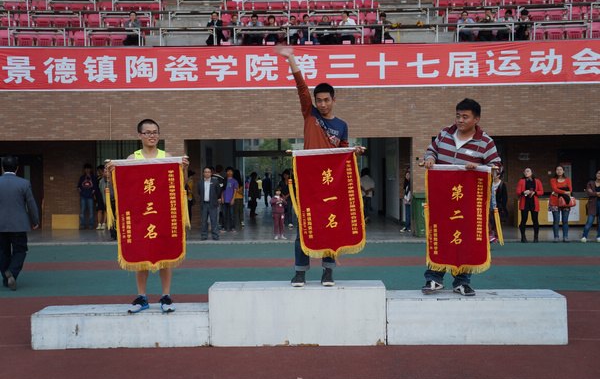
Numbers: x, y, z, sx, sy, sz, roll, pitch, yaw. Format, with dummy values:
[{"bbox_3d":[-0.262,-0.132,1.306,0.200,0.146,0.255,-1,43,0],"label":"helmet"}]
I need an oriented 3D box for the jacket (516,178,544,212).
[{"bbox_3d":[5.071,0.128,15.400,0.590,0.730,0.340,0,1,15],"label":"jacket"}]

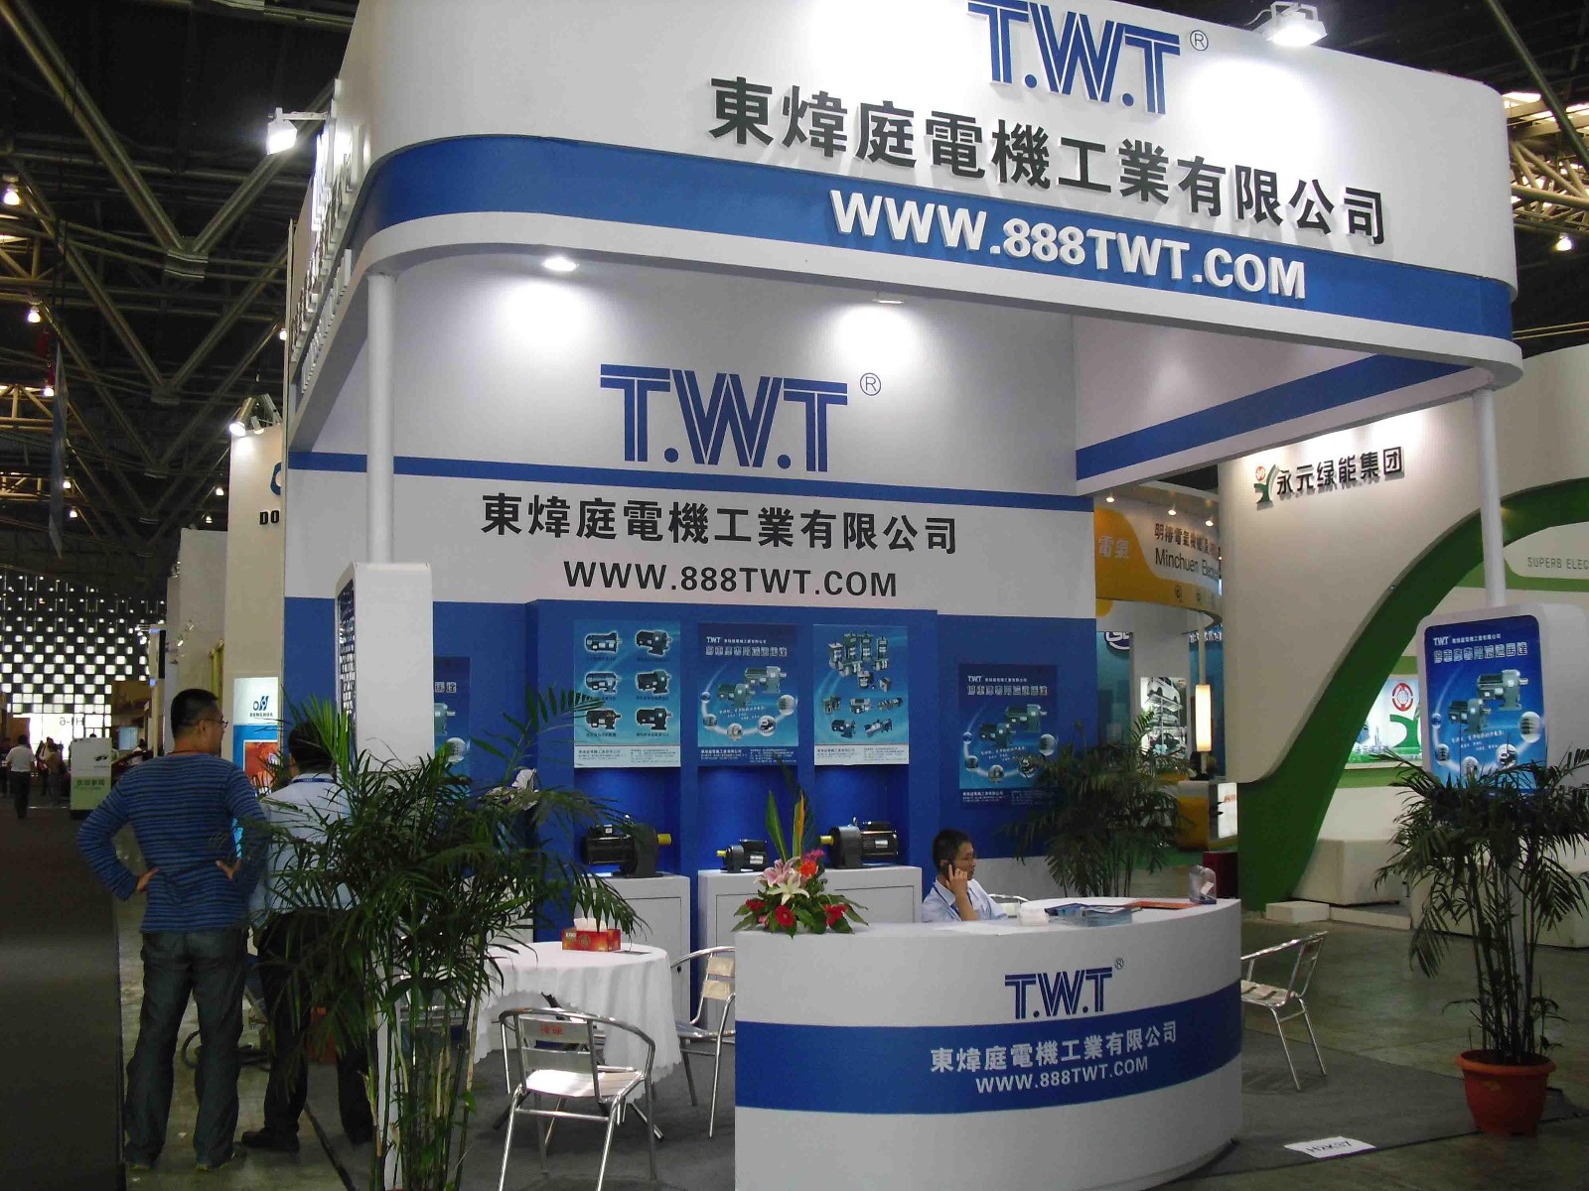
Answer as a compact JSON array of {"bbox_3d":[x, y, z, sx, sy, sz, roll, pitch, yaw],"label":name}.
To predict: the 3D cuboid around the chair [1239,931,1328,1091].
[{"bbox_3d":[2.230,1.952,7.938,0.530,0.700,0.530,-4,-6,35],"label":"chair"}]

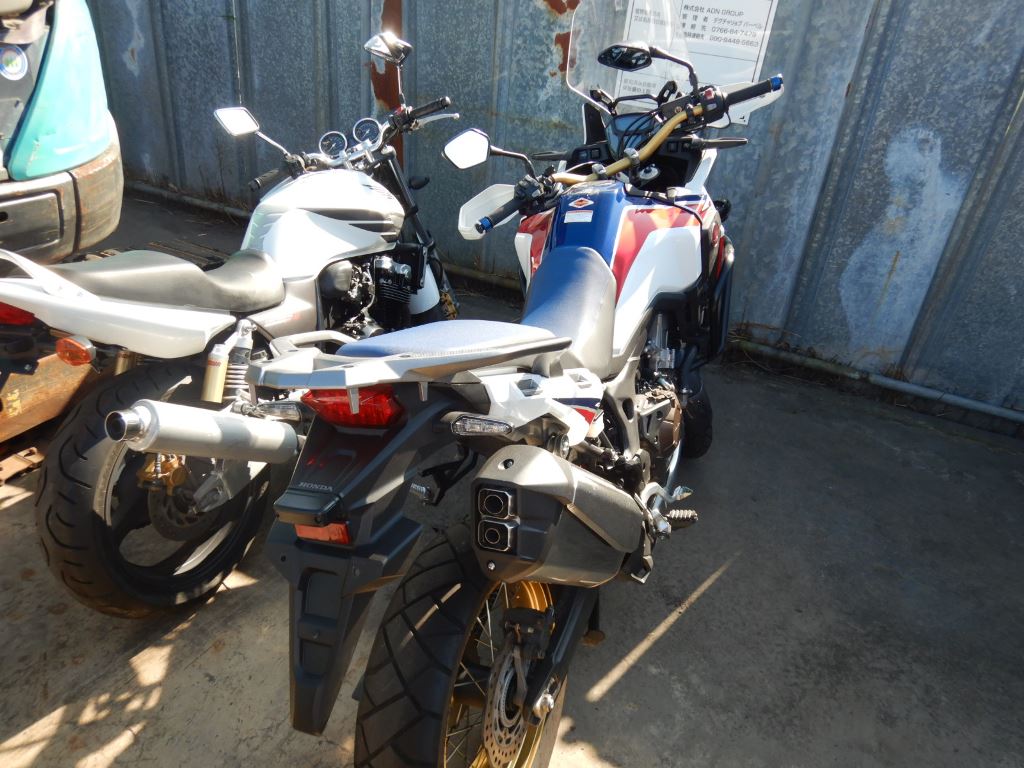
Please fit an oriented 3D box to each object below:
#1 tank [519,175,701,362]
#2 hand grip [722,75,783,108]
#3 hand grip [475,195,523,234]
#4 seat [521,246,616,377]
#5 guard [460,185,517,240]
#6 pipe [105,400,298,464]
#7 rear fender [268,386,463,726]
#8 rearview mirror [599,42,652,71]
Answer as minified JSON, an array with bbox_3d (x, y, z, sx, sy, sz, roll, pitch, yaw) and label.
[{"bbox_3d":[0.169,-0.303,1.690,0.490,0.340,0.500,3,24,24],"label":"tank"},{"bbox_3d":[0.628,-0.766,1.847,0.142,0.036,0.036,-14,20,16],"label":"hand grip"},{"bbox_3d":[-0.029,-0.424,1.786,0.150,0.037,0.037,-34,19,-17],"label":"hand grip"},{"bbox_3d":[0.092,-0.146,1.535,0.275,0.190,0.440,3,24,24],"label":"seat"},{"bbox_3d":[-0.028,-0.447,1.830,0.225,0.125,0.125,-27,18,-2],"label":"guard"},{"bbox_3d":[-0.681,0.123,1.637,0.108,0.108,0.525,18,-2,23],"label":"pipe"},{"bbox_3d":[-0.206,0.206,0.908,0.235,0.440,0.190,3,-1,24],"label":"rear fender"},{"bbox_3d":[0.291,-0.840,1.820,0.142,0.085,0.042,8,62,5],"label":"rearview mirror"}]

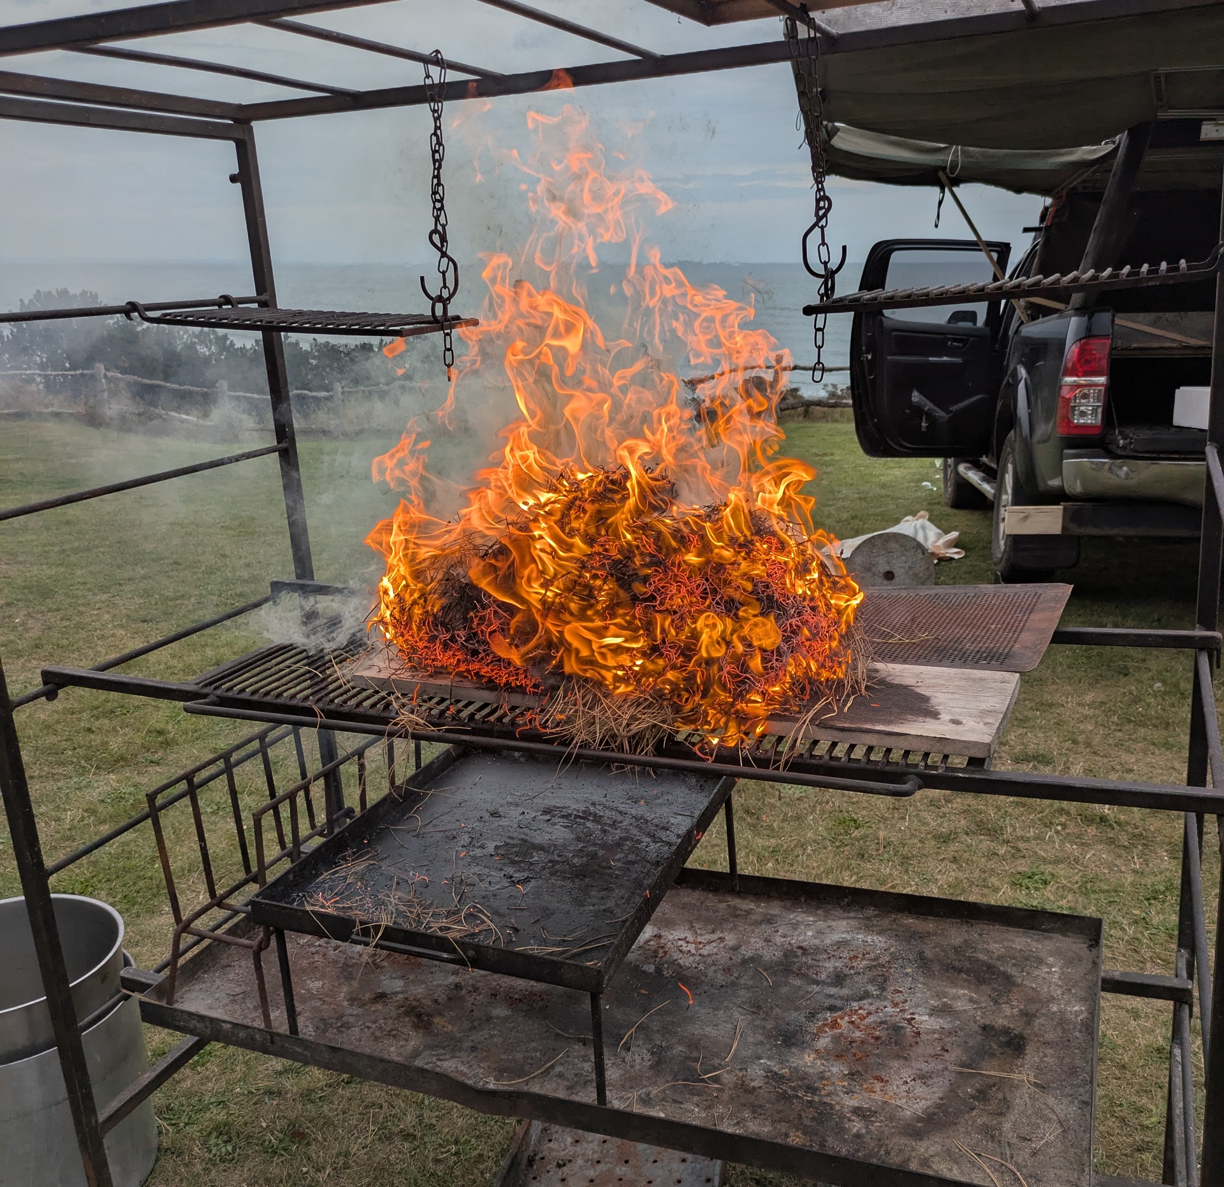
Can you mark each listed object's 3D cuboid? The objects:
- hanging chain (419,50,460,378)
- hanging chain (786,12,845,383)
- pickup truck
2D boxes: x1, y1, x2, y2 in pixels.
[{"bbox_3d":[-0.231,-0.497,1.577,0.052,0.424,0.045,-2,16,-8],"label":"hanging chain"},{"bbox_3d":[0.250,-0.480,1.466,0.075,0.440,0.050,0,16,10],"label":"hanging chain"},{"bbox_3d":[2.991,-1.159,6.591,1.950,1.870,5.350,3,11,11],"label":"pickup truck"}]

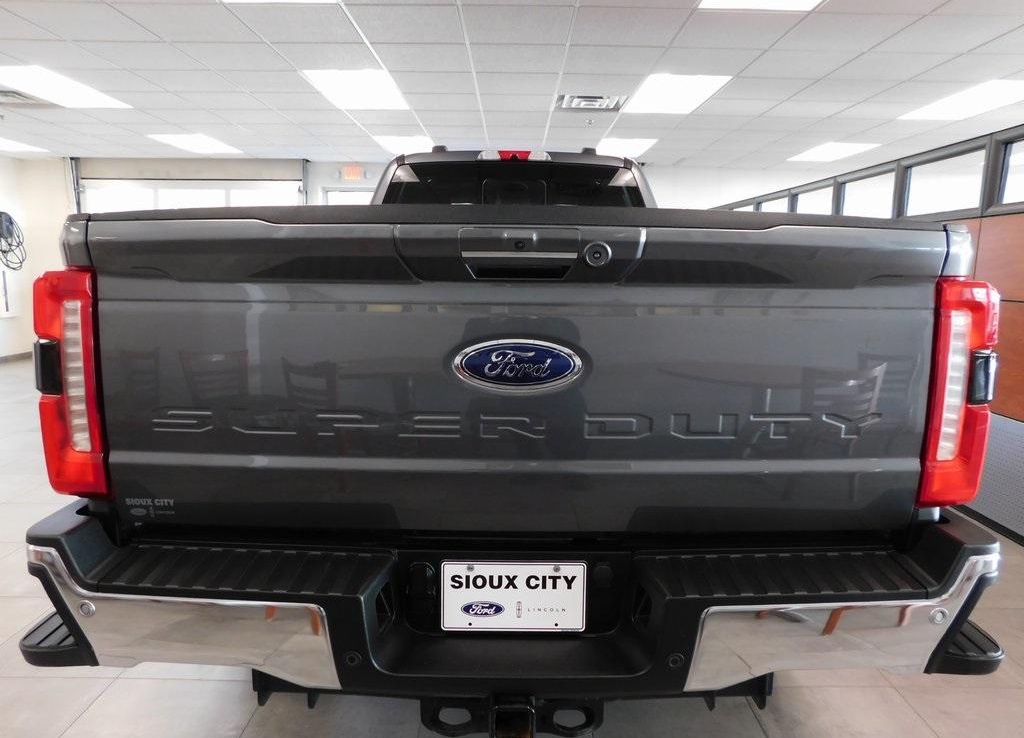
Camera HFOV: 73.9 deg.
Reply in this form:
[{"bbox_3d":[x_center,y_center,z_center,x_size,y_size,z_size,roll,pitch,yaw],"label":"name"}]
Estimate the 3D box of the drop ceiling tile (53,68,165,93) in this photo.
[{"bbox_3d":[-3.003,-2.160,5.037,0.605,0.020,0.605,1,9,0],"label":"drop ceiling tile"}]

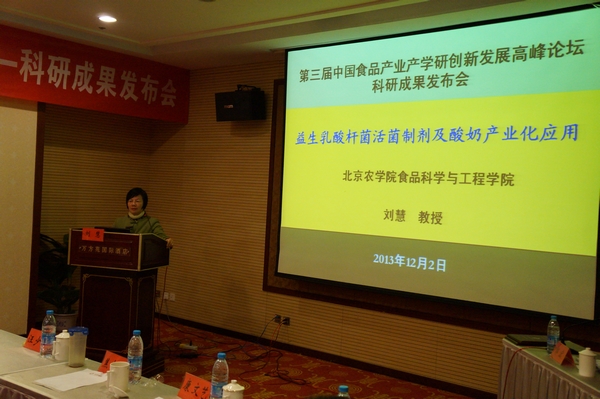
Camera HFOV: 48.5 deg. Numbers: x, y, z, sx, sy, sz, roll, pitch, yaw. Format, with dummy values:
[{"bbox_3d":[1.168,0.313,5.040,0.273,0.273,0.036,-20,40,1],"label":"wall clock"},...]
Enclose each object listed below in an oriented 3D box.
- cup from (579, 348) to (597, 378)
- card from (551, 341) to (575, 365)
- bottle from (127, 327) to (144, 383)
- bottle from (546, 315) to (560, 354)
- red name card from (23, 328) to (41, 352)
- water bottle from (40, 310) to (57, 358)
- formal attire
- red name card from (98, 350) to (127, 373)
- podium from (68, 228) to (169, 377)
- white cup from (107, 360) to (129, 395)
[{"bbox_3d":[1.454,0.817,3.354,0.090,0.137,0.095,3,0,0],"label":"cup"},{"bbox_3d":[1.438,0.837,3.625,0.078,0.090,0.185,3,0,4],"label":"card"},{"bbox_3d":[-0.705,0.678,2.869,0.065,0.222,0.065,3,0,0],"label":"bottle"},{"bbox_3d":[1.445,0.771,3.798,0.065,0.220,0.065,3,0,0],"label":"bottle"},{"bbox_3d":[-1.304,0.712,3.362,0.190,0.090,0.080,3,1,39],"label":"red name card"},{"bbox_3d":[-1.212,0.651,3.221,0.065,0.222,0.065,3,0,0],"label":"water bottle"},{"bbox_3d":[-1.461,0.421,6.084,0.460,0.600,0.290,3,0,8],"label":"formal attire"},{"bbox_3d":[-0.809,0.738,2.957,0.080,0.090,0.190,2,1,-45],"label":"red name card"},{"bbox_3d":[-1.537,0.872,5.641,0.650,1.220,0.510,3,1,16],"label":"podium"},{"bbox_3d":[-0.752,0.734,2.738,0.100,0.108,0.080,2,1,-45],"label":"white cup"}]

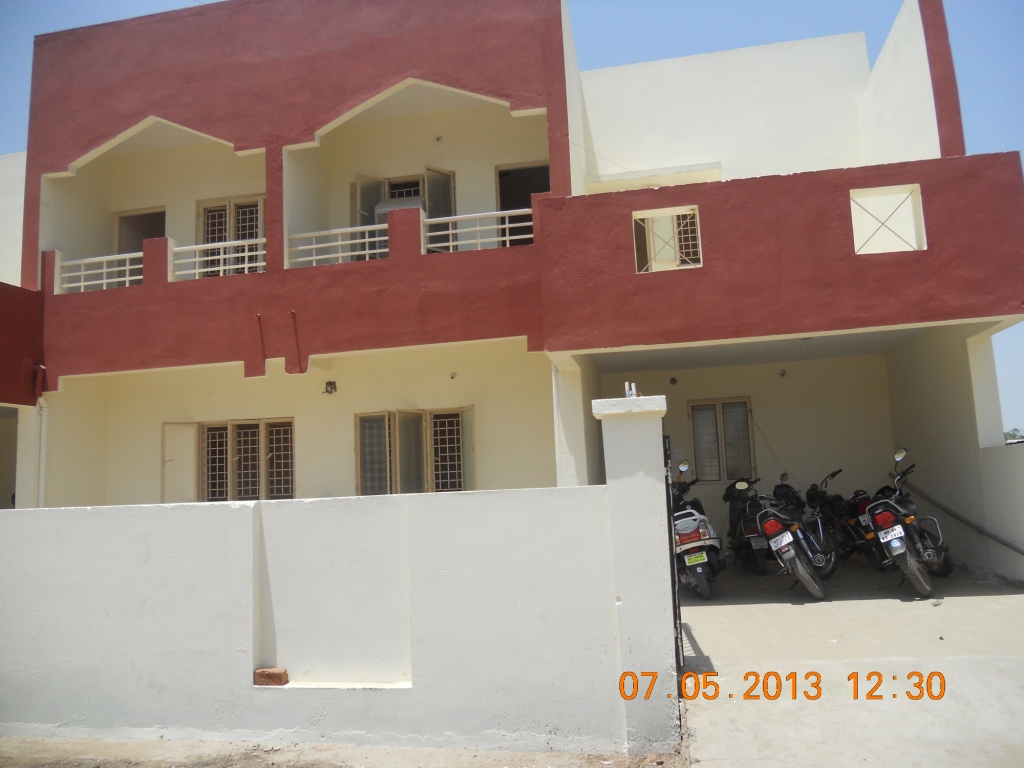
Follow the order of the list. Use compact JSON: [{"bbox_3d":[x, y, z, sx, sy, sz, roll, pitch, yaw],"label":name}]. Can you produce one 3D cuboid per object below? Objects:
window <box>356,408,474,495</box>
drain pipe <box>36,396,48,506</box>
[{"bbox_3d":[-1.210,0.862,9.832,1.576,1.111,0.170,-4,-9,10],"label":"window"},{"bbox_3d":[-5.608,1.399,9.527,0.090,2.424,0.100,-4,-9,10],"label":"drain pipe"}]

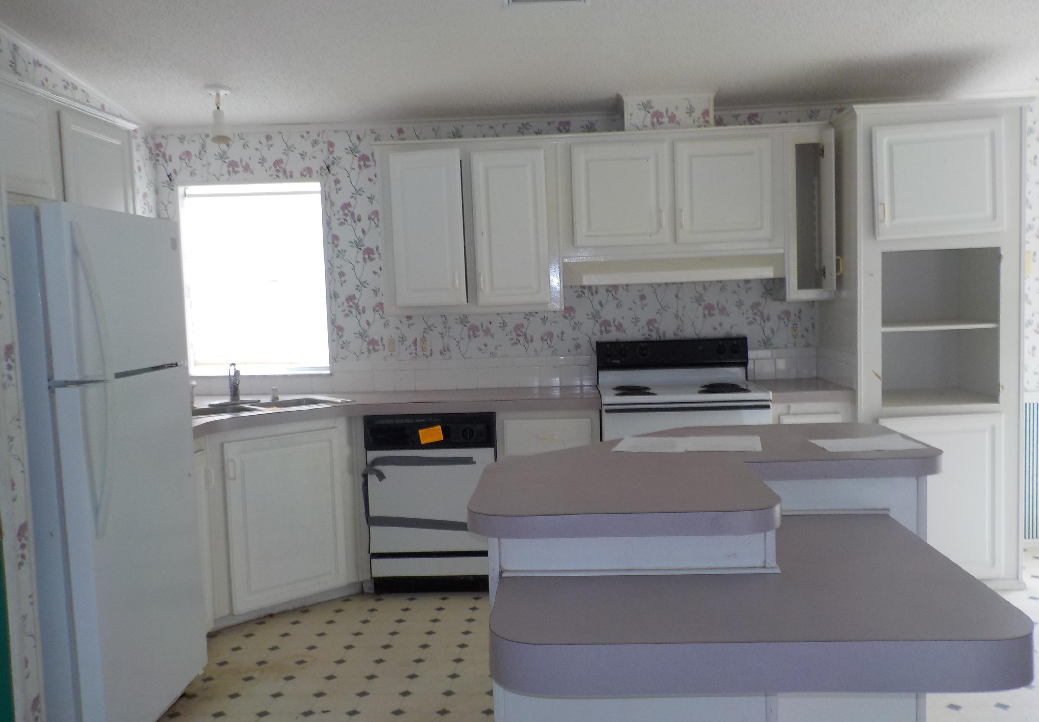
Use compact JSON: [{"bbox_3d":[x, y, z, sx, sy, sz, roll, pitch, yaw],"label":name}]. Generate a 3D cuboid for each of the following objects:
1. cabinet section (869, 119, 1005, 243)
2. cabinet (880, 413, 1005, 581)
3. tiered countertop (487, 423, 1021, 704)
[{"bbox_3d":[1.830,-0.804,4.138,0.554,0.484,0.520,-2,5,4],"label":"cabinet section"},{"bbox_3d":[1.891,0.591,4.318,0.555,0.755,0.630,-2,4,3],"label":"cabinet"},{"bbox_3d":[0.556,0.417,2.425,1.310,0.258,1.565,-2,4,3],"label":"tiered countertop"}]

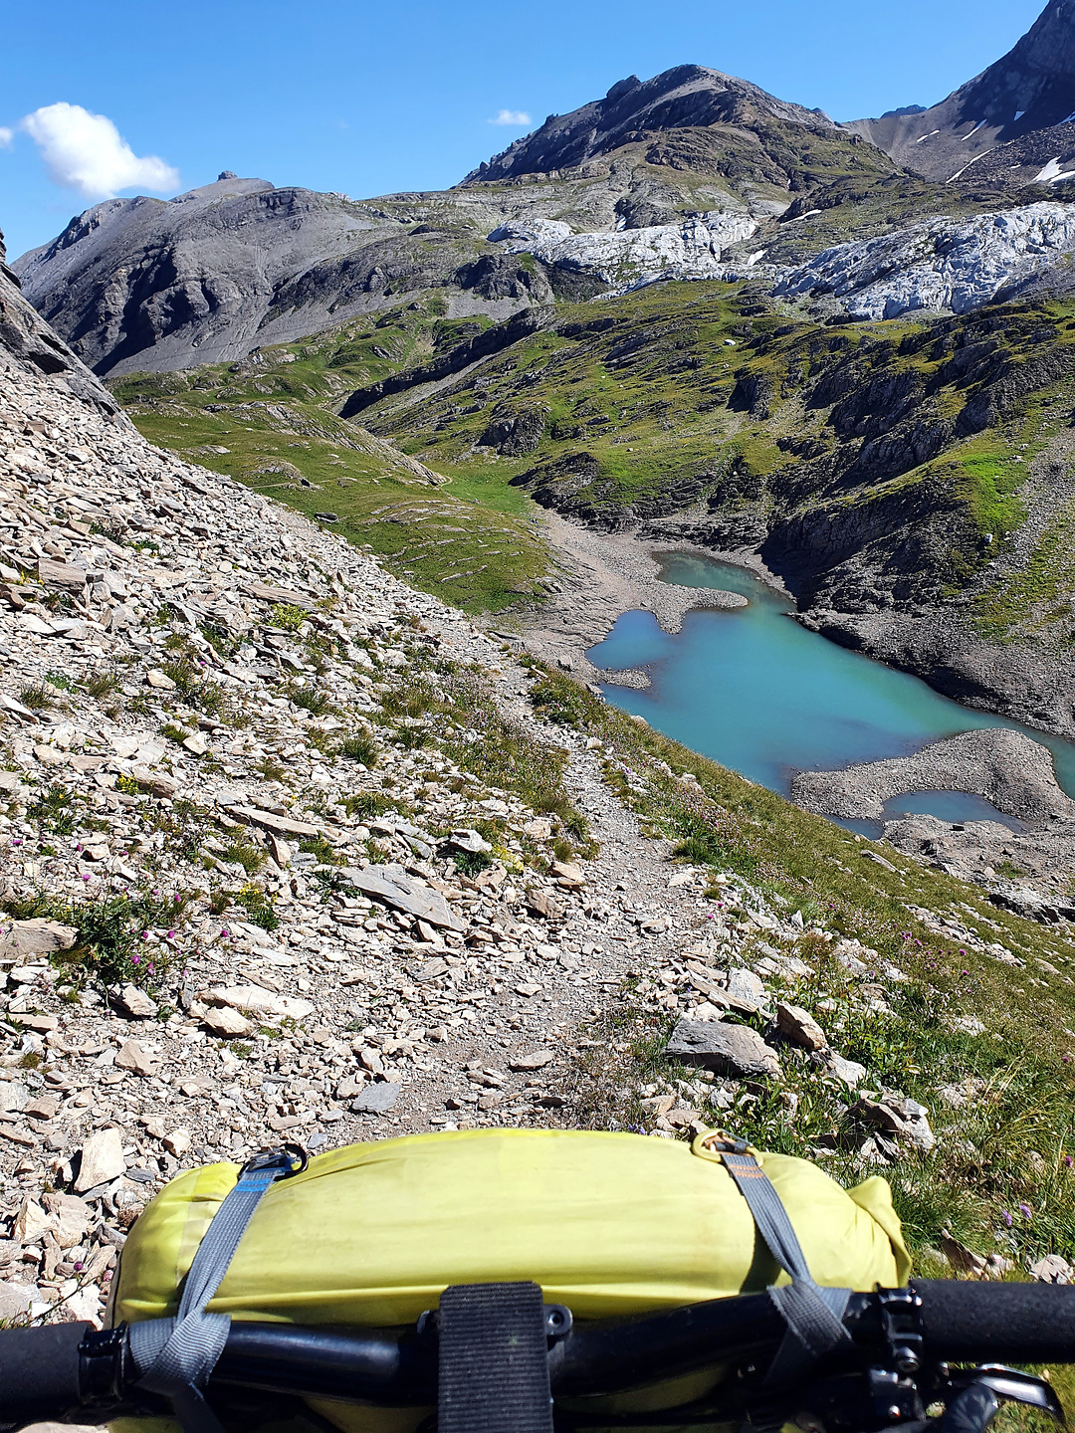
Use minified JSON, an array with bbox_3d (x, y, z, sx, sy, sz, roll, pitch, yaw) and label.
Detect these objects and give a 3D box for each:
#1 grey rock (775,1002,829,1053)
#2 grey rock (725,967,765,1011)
[{"bbox_3d":[0.859,1.008,3.500,0.175,0.100,0.105,34,31,15],"label":"grey rock"},{"bbox_3d":[0.737,0.962,3.800,0.135,0.100,0.110,12,22,14],"label":"grey rock"}]

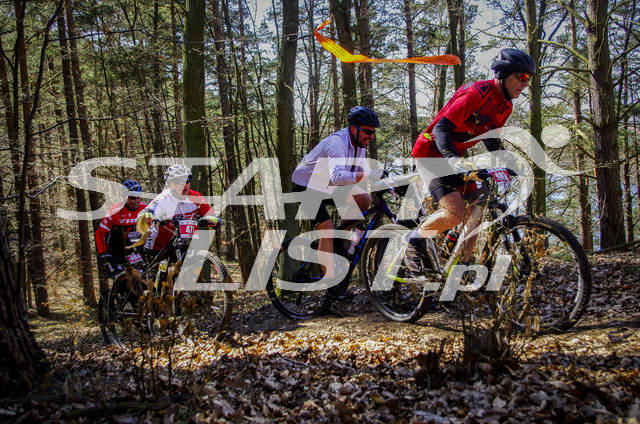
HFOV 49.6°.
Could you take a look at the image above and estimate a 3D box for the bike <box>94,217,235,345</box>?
[{"bbox_3d":[-1.310,0.592,5.542,1.840,1.030,0.660,-14,-4,44],"label":"bike"}]

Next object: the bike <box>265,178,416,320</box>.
[{"bbox_3d":[0.203,0.353,5.805,1.840,1.030,0.640,-12,-3,42],"label":"bike"}]

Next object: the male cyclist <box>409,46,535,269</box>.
[{"bbox_3d":[0.925,-0.300,4.450,0.580,1.430,1.020,-7,5,-38],"label":"male cyclist"}]

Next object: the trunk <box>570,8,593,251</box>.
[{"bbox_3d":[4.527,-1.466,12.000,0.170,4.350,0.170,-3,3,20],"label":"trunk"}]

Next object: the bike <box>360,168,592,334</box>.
[{"bbox_3d":[0.904,0.266,4.591,0.660,1.040,1.880,-7,0,-38],"label":"bike"}]

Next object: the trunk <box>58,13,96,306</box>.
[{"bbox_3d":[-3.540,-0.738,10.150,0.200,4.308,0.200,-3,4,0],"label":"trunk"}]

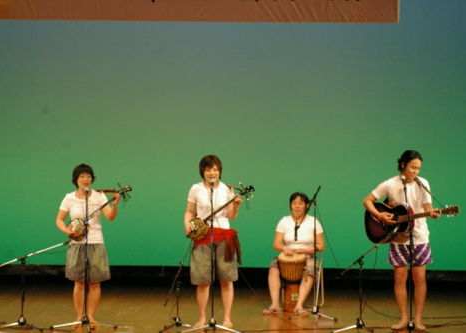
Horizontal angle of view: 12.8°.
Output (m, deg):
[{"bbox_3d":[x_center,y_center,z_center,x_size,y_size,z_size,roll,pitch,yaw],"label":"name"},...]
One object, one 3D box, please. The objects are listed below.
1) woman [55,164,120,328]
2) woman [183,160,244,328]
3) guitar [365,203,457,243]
[{"bbox_3d":[-1.366,0.744,19.550,0.590,1.530,0.420,0,1,-3],"label":"woman"},{"bbox_3d":[-0.192,0.701,19.550,0.540,1.610,0.420,0,1,-2],"label":"woman"},{"bbox_3d":[1.660,0.472,19.100,1.020,0.390,0.120,-9,-12,29],"label":"guitar"}]

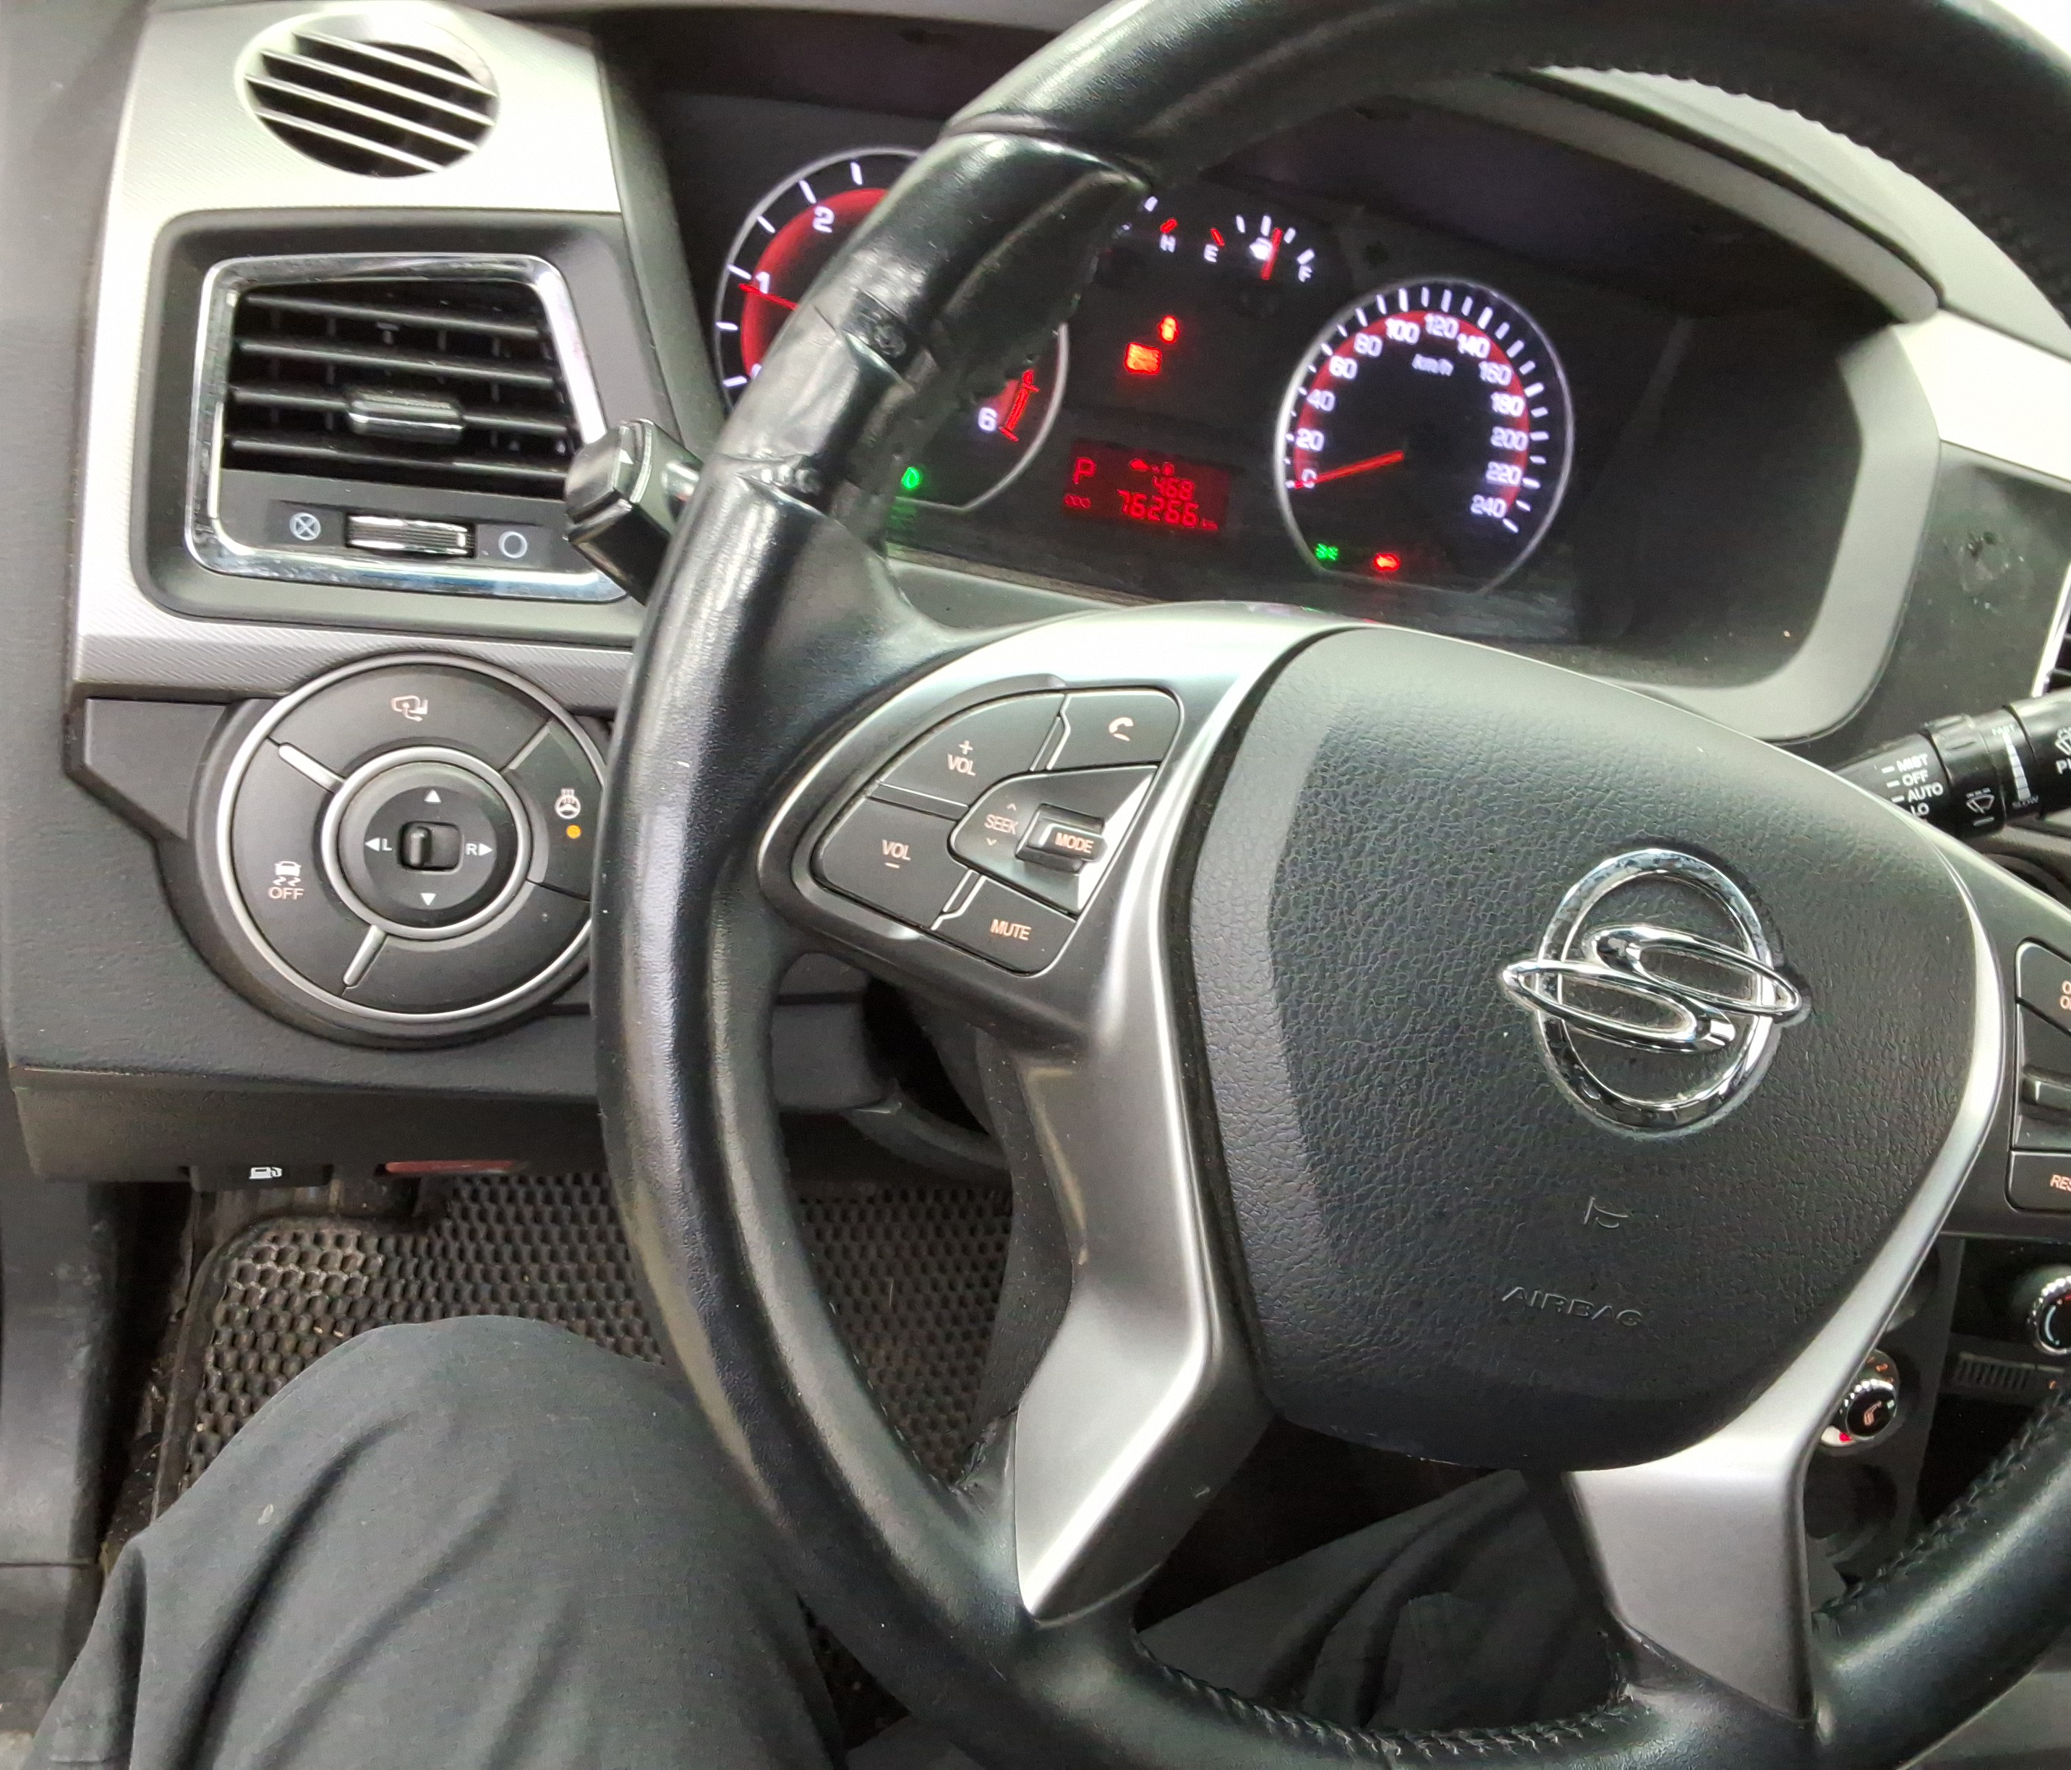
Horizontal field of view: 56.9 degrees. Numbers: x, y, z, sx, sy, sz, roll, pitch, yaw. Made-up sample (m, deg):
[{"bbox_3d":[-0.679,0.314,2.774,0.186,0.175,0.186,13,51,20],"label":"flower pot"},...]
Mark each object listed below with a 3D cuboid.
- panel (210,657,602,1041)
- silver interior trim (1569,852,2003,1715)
[{"bbox_3d":[-0.152,-0.009,0.463,0.101,0.098,0.024,5,17,-19],"label":"panel"},{"bbox_3d":[0.154,0.077,0.389,0.077,0.179,0.042,10,4,-17],"label":"silver interior trim"}]

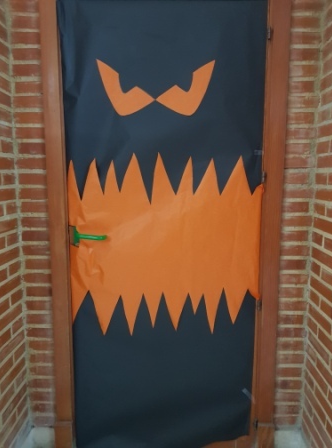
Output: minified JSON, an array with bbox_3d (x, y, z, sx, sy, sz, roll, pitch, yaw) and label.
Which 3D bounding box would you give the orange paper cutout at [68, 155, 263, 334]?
[{"bbox_3d":[0.002,0.103,1.445,0.825,0.800,0.030,0,7,0],"label":"orange paper cutout"}]

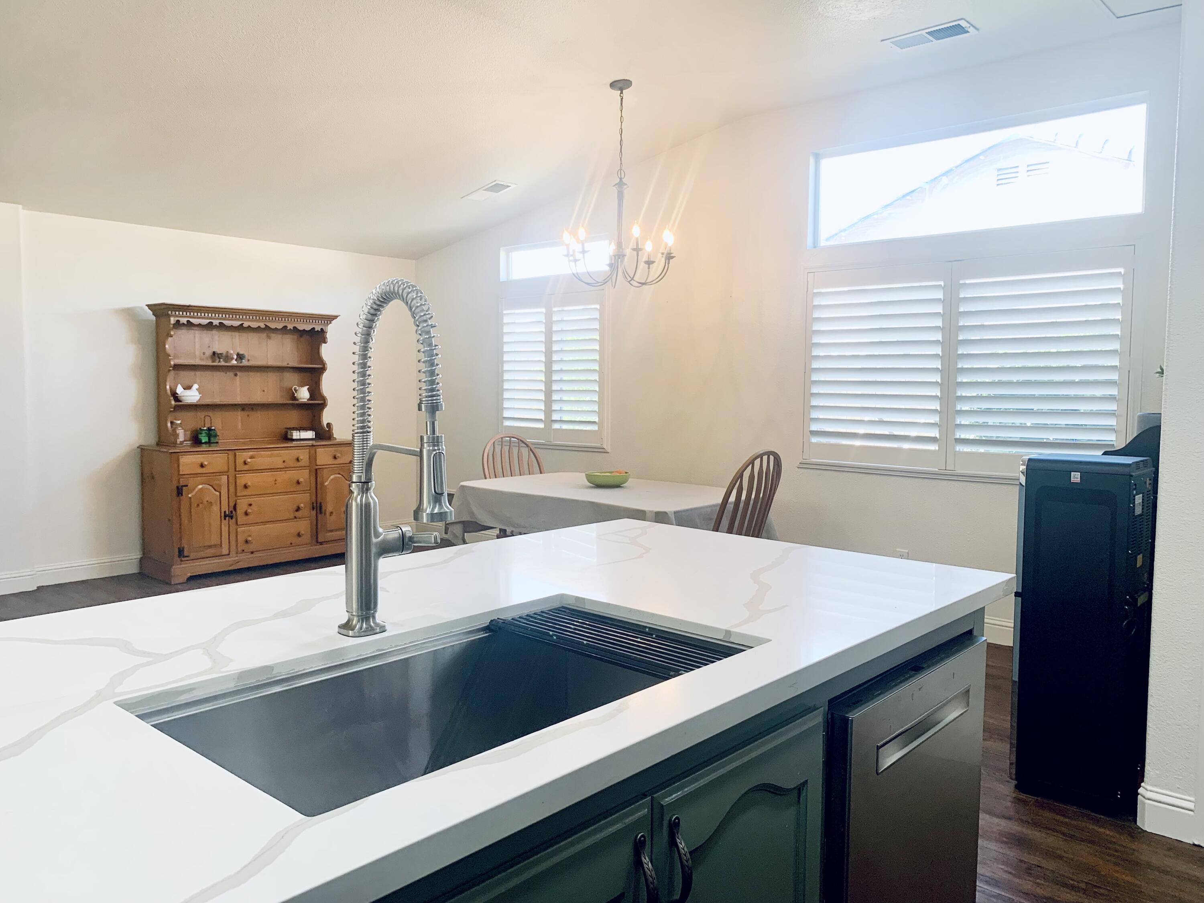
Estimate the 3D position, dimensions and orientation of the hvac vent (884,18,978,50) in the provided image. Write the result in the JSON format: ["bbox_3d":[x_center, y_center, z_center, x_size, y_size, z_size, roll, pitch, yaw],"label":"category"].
[{"bbox_3d":[1.540,-1.937,4.242,0.399,0.020,0.195,4,6,42],"label":"hvac vent"}]

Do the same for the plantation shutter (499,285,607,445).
[{"bbox_3d":[-0.386,-0.619,6.788,1.088,1.110,0.050,4,6,42],"label":"plantation shutter"}]

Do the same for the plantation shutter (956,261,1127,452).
[{"bbox_3d":[2.151,-0.426,4.495,0.845,1.097,0.050,4,6,42],"label":"plantation shutter"}]

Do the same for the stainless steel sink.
[{"bbox_3d":[-0.176,0.451,1.297,0.470,0.240,0.815,4,6,42],"label":"stainless steel sink"}]

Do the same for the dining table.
[{"bbox_3d":[0.034,0.585,4.934,1.620,0.765,0.995,4,6,42],"label":"dining table"}]

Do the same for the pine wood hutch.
[{"bbox_3d":[-2.510,-0.100,6.592,0.540,1.855,1.480,4,6,42],"label":"pine wood hutch"}]

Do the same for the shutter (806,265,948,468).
[{"bbox_3d":[1.523,-0.472,5.062,0.849,1.097,0.050,4,6,42],"label":"shutter"}]

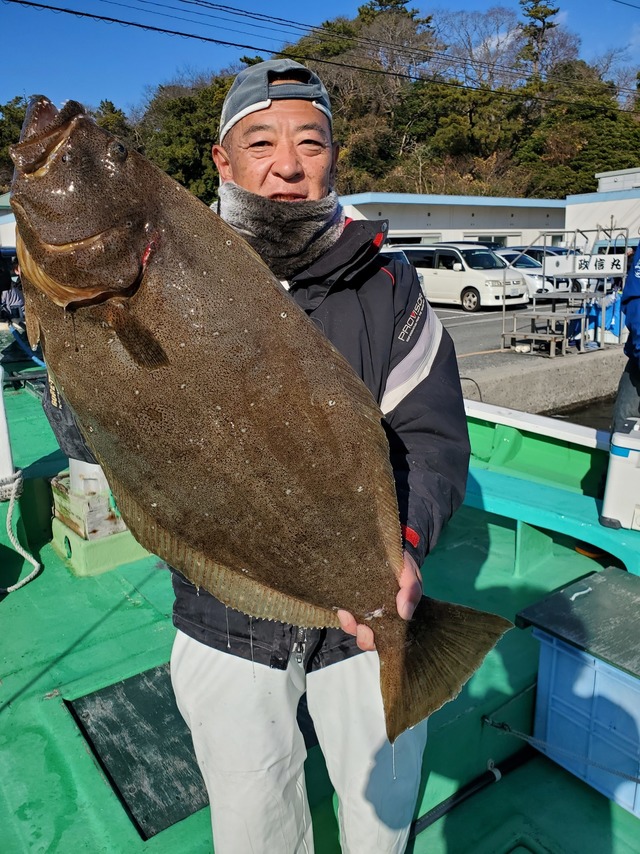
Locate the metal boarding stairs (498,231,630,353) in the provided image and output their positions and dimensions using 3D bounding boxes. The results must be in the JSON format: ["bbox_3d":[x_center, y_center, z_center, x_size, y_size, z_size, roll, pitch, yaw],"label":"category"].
[{"bbox_3d":[4.030,-2.245,10.570,1.740,1.880,0.990,-11,17,-31],"label":"metal boarding stairs"}]

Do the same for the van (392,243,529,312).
[{"bbox_3d":[3.958,-4.469,19.058,1.700,1.840,4.650,-11,17,-32],"label":"van"}]

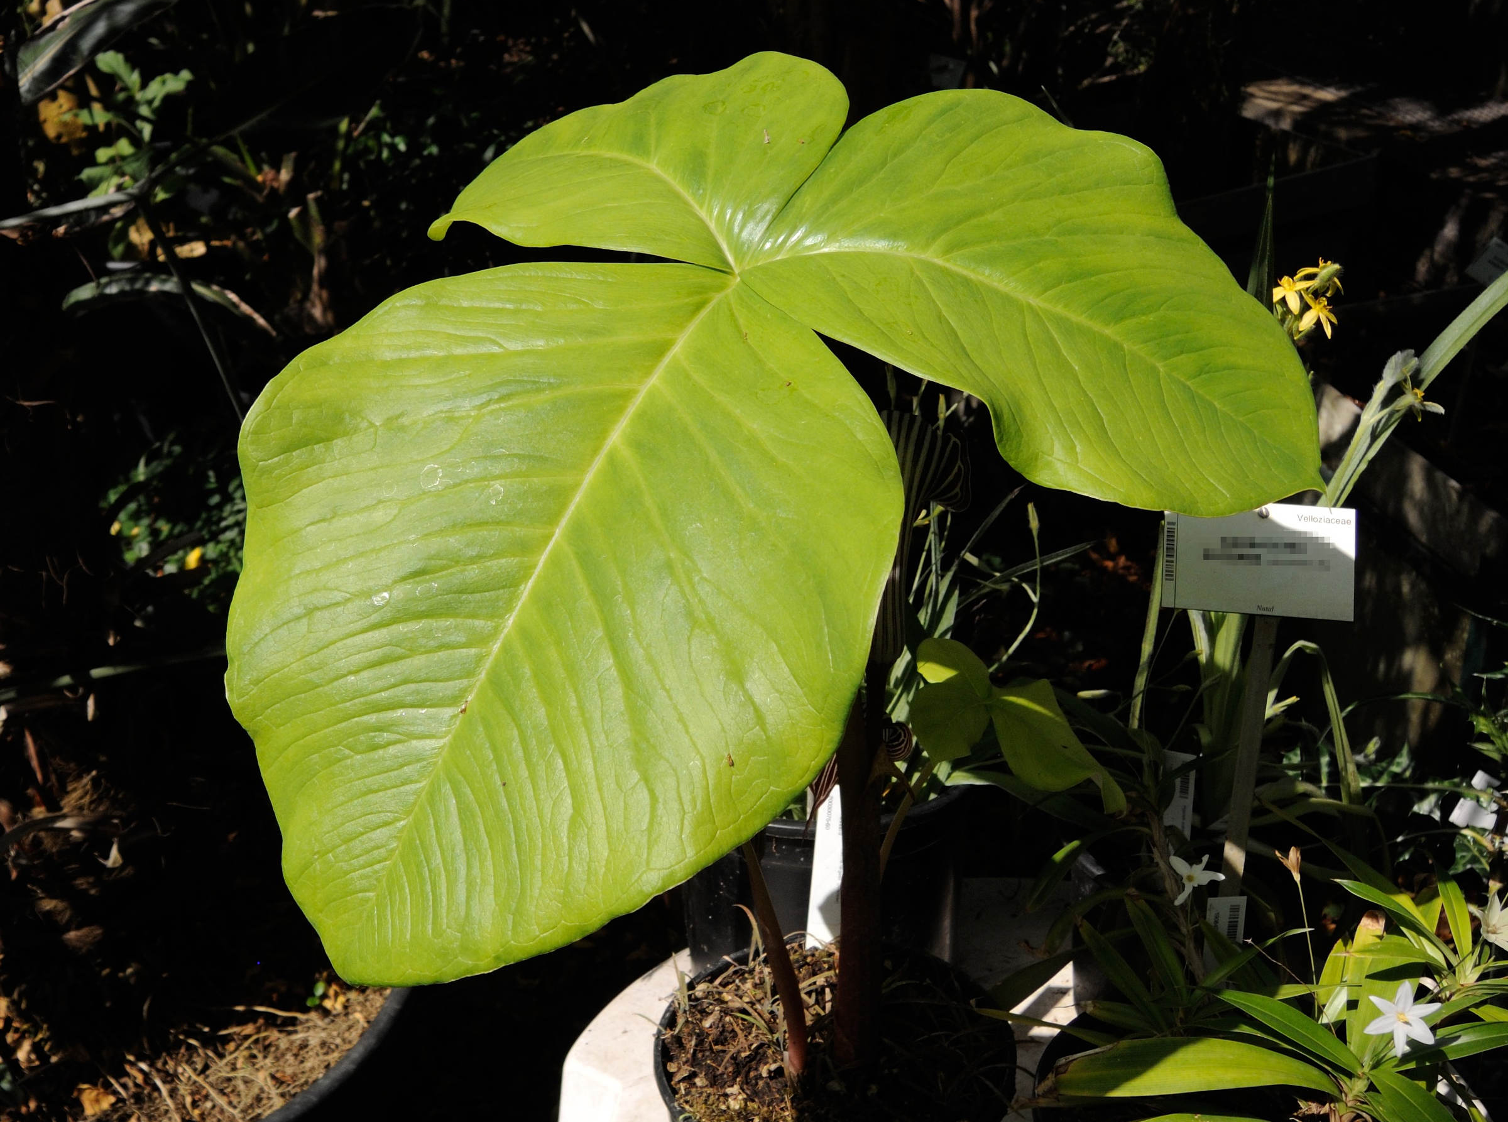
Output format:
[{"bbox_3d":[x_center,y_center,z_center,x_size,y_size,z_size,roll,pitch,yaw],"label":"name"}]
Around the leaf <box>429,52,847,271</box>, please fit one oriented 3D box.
[{"bbox_3d":[-0.047,-0.177,0.525,0.176,0.045,0.125,17,65,34],"label":"leaf"}]

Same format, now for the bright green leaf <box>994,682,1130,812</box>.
[{"bbox_3d":[0.152,0.091,0.605,0.096,0.024,0.056,41,63,11],"label":"bright green leaf"}]

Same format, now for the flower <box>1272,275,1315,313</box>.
[{"bbox_3d":[0.345,-0.171,0.780,0.028,0.027,0.015,6,-16,20],"label":"flower"}]

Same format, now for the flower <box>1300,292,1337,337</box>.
[{"bbox_3d":[0.359,-0.156,0.775,0.027,0.030,0.015,0,-14,3],"label":"flower"}]

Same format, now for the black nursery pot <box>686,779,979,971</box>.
[{"bbox_3d":[0.047,0.204,0.787,0.184,0.172,0.184,-1,18,0],"label":"black nursery pot"}]

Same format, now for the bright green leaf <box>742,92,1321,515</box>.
[{"bbox_3d":[0.116,-0.108,0.450,0.216,0.045,0.167,24,66,16],"label":"bright green leaf"}]

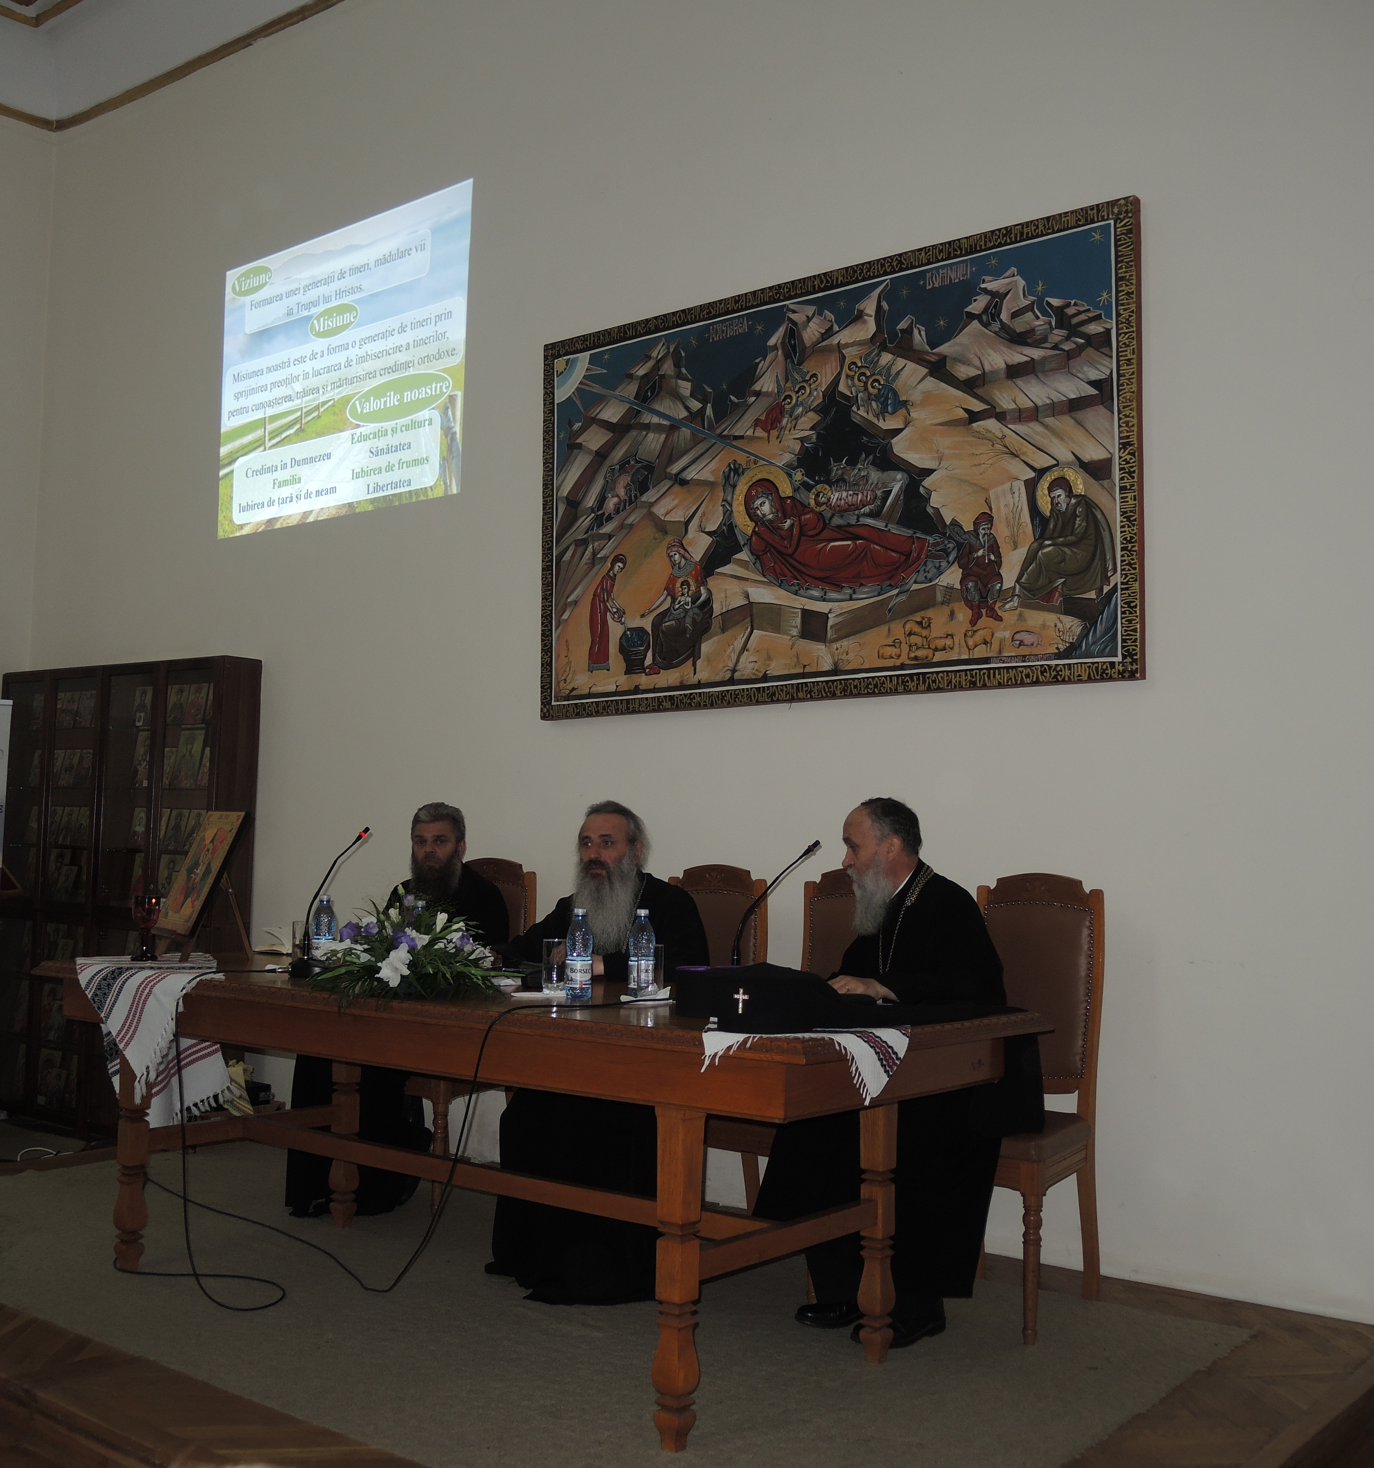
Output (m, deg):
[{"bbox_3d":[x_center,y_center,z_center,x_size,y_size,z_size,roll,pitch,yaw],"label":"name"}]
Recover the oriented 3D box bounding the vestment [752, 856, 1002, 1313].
[{"bbox_3d":[0.543,0.858,4.053,0.680,1.050,0.560,5,-6,-38],"label":"vestment"}]

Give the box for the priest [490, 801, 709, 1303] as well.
[{"bbox_3d":[-0.241,0.834,4.529,0.550,1.300,0.760,-3,-6,37],"label":"priest"}]

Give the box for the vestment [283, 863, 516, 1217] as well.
[{"bbox_3d":[-0.929,1.030,5.327,0.637,1.121,0.684,-3,-6,38],"label":"vestment"}]

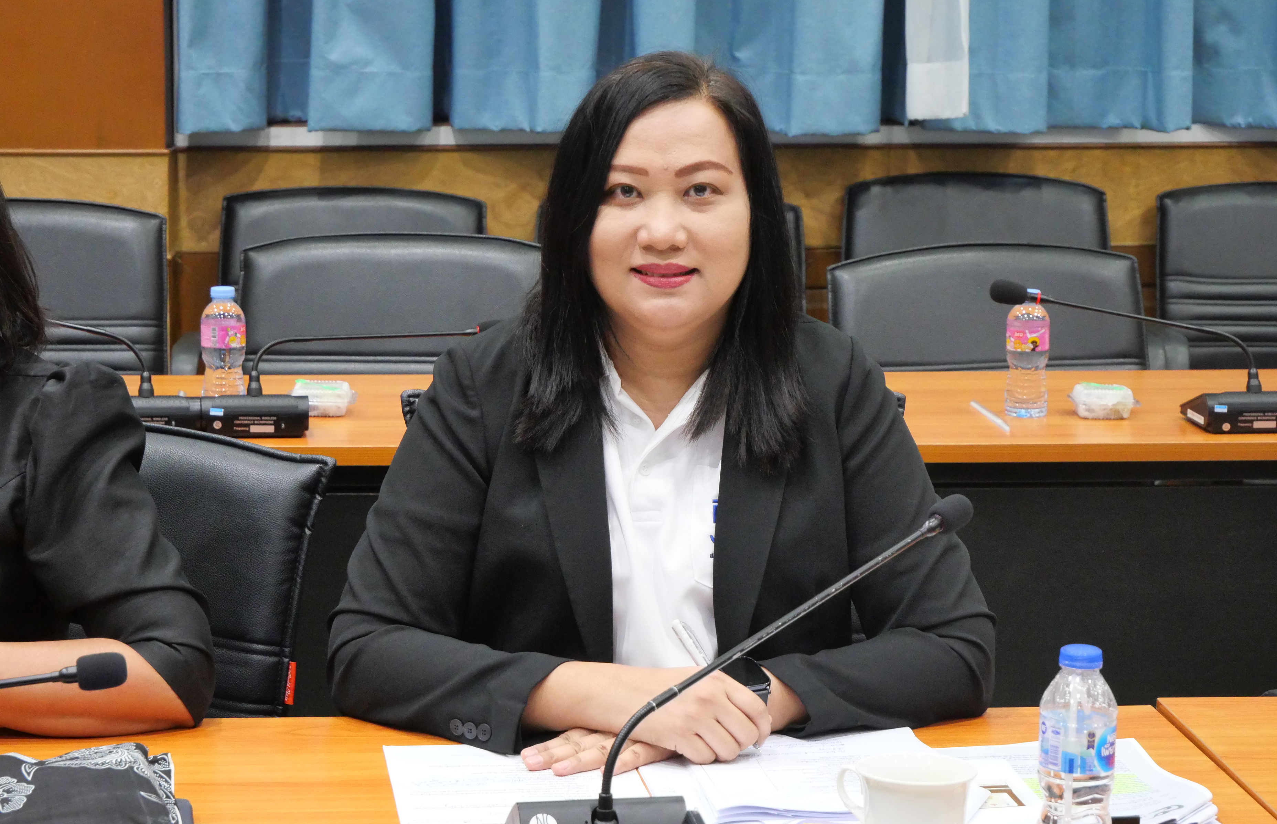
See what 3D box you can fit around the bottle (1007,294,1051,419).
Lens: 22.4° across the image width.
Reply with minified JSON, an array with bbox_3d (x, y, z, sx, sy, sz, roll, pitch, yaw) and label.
[{"bbox_3d":[0.525,-0.079,4.352,0.060,0.168,0.060,0,10,0],"label":"bottle"}]

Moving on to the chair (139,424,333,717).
[{"bbox_3d":[-0.635,0.512,3.039,0.630,0.940,0.640,4,10,24],"label":"chair"}]

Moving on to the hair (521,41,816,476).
[{"bbox_3d":[0.021,-0.142,2.937,0.260,0.370,0.230,0,10,0],"label":"hair"}]

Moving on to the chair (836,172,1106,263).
[{"bbox_3d":[0.635,0.042,5.934,0.630,0.900,0.640,0,10,2],"label":"chair"}]

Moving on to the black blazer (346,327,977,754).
[{"bbox_3d":[0.020,0.198,2.914,0.582,0.560,0.460,0,10,2],"label":"black blazer"}]

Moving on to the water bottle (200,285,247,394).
[{"bbox_3d":[-0.558,-0.077,4.341,0.060,0.168,0.060,0,10,0],"label":"water bottle"}]

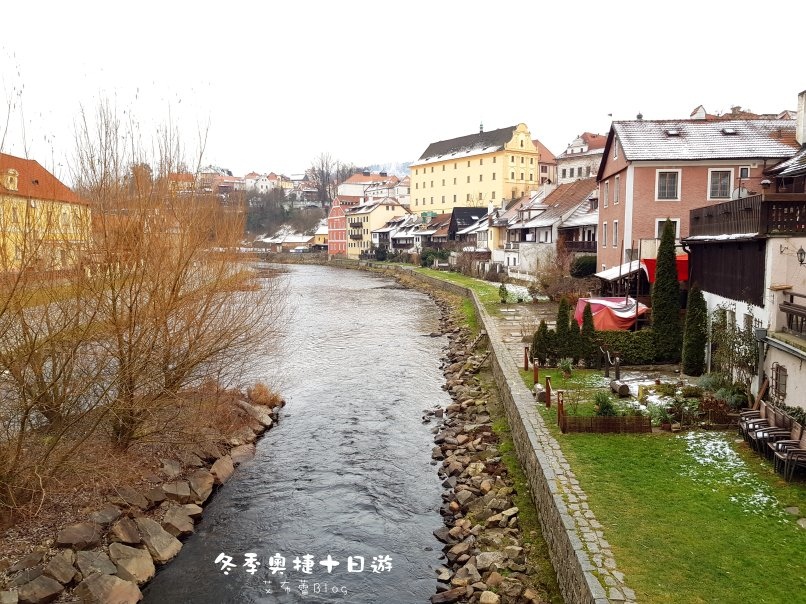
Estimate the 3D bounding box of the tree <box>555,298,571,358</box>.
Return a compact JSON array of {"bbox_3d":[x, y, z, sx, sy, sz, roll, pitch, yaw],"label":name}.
[{"bbox_3d":[6.693,1.235,25.177,0.659,2.856,0.659,1,6,15],"label":"tree"}]

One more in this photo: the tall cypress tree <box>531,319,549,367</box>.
[{"bbox_3d":[5.705,1.709,25.016,0.776,1.944,0.776,1,6,13],"label":"tall cypress tree"}]

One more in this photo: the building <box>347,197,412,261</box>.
[{"bbox_3d":[-6.765,-20.619,171.936,13.000,16.878,16.000,-3,6,-28],"label":"building"}]

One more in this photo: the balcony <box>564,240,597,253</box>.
[{"bbox_3d":[18.539,-5.498,60.488,1.300,1.074,9.000,0,6,-4],"label":"balcony"}]

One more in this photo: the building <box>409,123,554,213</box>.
[{"bbox_3d":[19.993,-37.884,179.486,13.802,23.472,40.549,-4,7,-37],"label":"building"}]

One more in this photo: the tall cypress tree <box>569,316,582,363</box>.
[{"bbox_3d":[7.216,1.650,25.217,0.536,2.022,0.536,2,6,16],"label":"tall cypress tree"}]

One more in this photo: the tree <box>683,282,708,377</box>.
[{"bbox_3d":[11.134,1.056,23.142,0.947,3.608,0.947,3,6,26],"label":"tree"}]

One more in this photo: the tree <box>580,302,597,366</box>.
[{"bbox_3d":[7.759,1.338,25.187,0.659,2.648,0.659,2,6,17],"label":"tree"}]

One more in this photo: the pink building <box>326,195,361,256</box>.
[{"bbox_3d":[-14.460,-22.903,185.104,12.500,18.868,12.000,-4,7,-33],"label":"pink building"}]

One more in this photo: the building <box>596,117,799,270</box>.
[{"bbox_3d":[19.638,-5.536,40.320,11.500,12.996,10.800,1,6,9],"label":"building"}]

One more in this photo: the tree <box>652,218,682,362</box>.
[{"bbox_3d":[11.050,-0.422,25.226,1.247,6.145,1.247,2,6,24],"label":"tree"}]

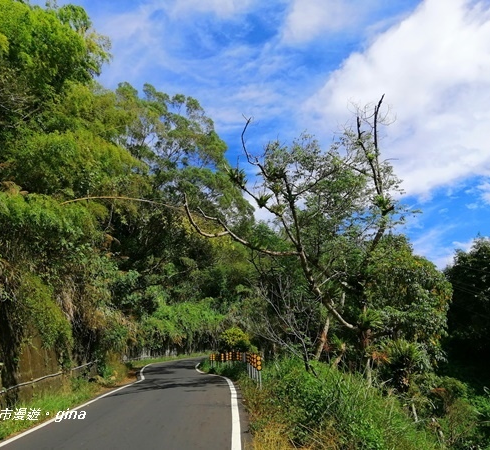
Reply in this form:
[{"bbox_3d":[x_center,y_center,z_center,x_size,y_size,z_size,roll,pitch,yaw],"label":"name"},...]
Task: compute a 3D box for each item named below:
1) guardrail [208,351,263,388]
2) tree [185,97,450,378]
[{"bbox_3d":[-0.450,6.191,19.881,1.400,1.100,13.500,2,-15,-9],"label":"guardrail"},{"bbox_3d":[2.650,0.162,16.492,9.300,10.600,8.000,0,-15,0],"label":"tree"}]

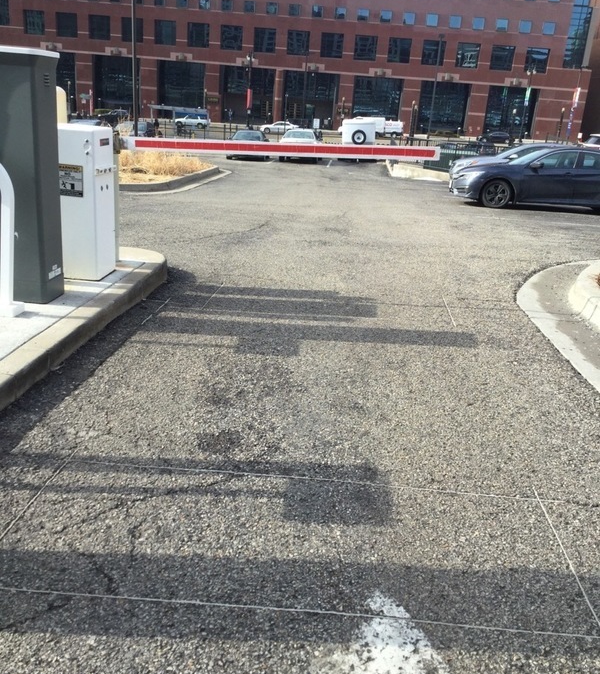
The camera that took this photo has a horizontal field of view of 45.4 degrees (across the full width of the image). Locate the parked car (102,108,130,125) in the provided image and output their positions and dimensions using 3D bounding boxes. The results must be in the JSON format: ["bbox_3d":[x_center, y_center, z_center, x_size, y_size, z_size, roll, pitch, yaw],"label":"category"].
[{"bbox_3d":[-23.461,-27.856,91.000,4.500,1.720,1.850,2,20,-7],"label":"parked car"}]

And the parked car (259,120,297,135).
[{"bbox_3d":[-2.432,-24.833,85.000,4.750,1.430,1.800,5,20,2],"label":"parked car"}]

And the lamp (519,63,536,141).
[{"bbox_3d":[28.627,-29.216,89.929,1.300,9.320,0.550,4,20,0],"label":"lamp"}]

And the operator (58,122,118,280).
[{"bbox_3d":[-1.613,-0.984,5.224,0.380,1.050,0.340,6,20,4],"label":"operator"}]

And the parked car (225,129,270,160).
[{"bbox_3d":[-2.389,-9.816,36.131,1.800,1.380,4.600,5,20,2],"label":"parked car"}]

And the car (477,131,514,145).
[{"bbox_3d":[24.076,-24.469,88.000,4.500,1.500,1.800,5,20,2],"label":"car"}]

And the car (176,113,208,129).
[{"bbox_3d":[-13.417,-26.735,89.000,4.400,1.750,1.800,5,20,2],"label":"car"}]

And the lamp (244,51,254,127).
[{"bbox_3d":[-6.240,-30.732,89.475,1.100,9.050,0.550,4,20,0],"label":"lamp"}]

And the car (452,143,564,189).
[{"bbox_3d":[6.427,-4.411,18.928,4.750,1.440,1.830,6,20,6],"label":"car"}]

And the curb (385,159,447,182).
[{"bbox_3d":[4.612,-6.294,27.523,2.600,0.350,0.600,6,20,4],"label":"curb"}]

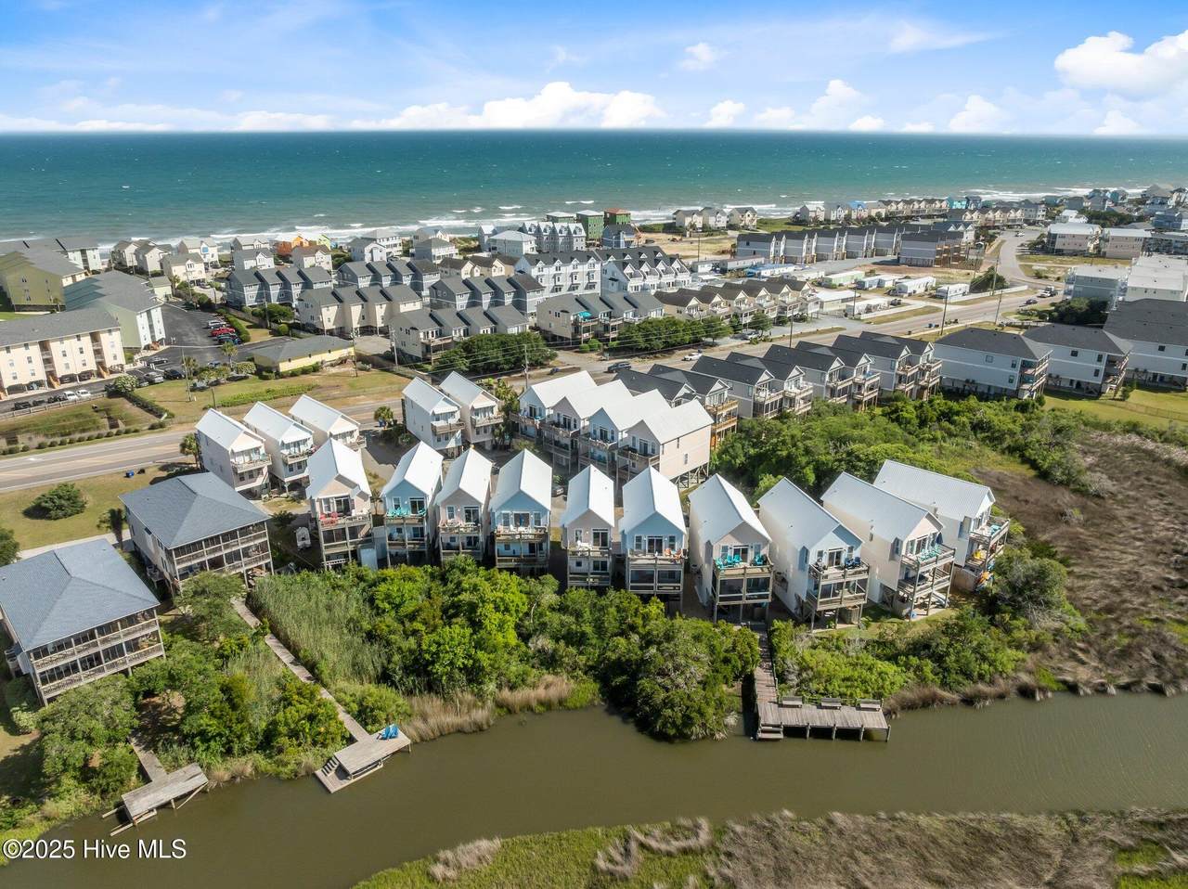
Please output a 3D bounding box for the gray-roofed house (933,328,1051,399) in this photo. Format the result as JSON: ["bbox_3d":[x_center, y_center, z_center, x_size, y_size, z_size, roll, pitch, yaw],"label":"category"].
[{"bbox_3d":[79.300,-16.650,164.400,19.300,12.000,10.400,18,27,38],"label":"gray-roofed house"}]

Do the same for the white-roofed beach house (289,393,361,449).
[{"bbox_3d":[-39.162,-0.764,121.372,4.986,10.340,13.885,-18,28,-39],"label":"white-roofed beach house"}]

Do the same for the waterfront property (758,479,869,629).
[{"bbox_3d":[23.533,11.394,89.424,6.393,10.964,14.040,-5,22,-14],"label":"waterfront property"}]

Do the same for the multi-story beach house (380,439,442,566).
[{"bbox_3d":[-21.660,7.198,100.142,5.341,10.784,13.933,-1,21,-2],"label":"multi-story beach house"}]

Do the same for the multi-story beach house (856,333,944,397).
[{"bbox_3d":[59.507,-15.815,161.595,15.298,10.465,6.700,18,27,38],"label":"multi-story beach house"}]

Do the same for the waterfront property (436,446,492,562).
[{"bbox_3d":[-15.159,7.956,98.569,5.341,10.544,14.153,-1,21,-3],"label":"waterfront property"}]

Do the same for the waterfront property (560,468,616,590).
[{"bbox_3d":[-0.381,9.952,93.482,5.341,10.568,14.261,0,21,0],"label":"waterfront property"}]

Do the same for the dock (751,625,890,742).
[{"bbox_3d":[20.841,22.666,80.020,11.500,2.500,15.900,1,21,3],"label":"dock"}]

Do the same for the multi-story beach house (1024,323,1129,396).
[{"bbox_3d":[97.000,-17.800,167.300,19.300,12.100,10.300,17,27,37],"label":"multi-story beach house"}]

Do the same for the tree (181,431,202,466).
[{"bbox_3d":[-59.956,0.958,123.273,2.900,5.600,2.900,0,21,0],"label":"tree"}]

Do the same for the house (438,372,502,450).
[{"bbox_3d":[-19.950,-5.000,134.500,5.250,10.900,13.700,-12,24,-30],"label":"house"}]

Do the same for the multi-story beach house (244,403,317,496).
[{"bbox_3d":[-44.688,0.426,118.213,4.986,10.331,13.562,-18,28,-40],"label":"multi-story beach house"}]

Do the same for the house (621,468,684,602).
[{"bbox_3d":[6.650,10.550,93.200,6.400,11.600,14.000,1,21,1],"label":"house"}]

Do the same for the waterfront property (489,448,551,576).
[{"bbox_3d":[-8.300,8.600,98.100,6.400,11.600,13.900,-1,21,-2],"label":"waterfront property"}]

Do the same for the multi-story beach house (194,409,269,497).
[{"bbox_3d":[-50.900,1.800,116.700,5.300,10.800,14.000,-18,28,-40],"label":"multi-story beach house"}]

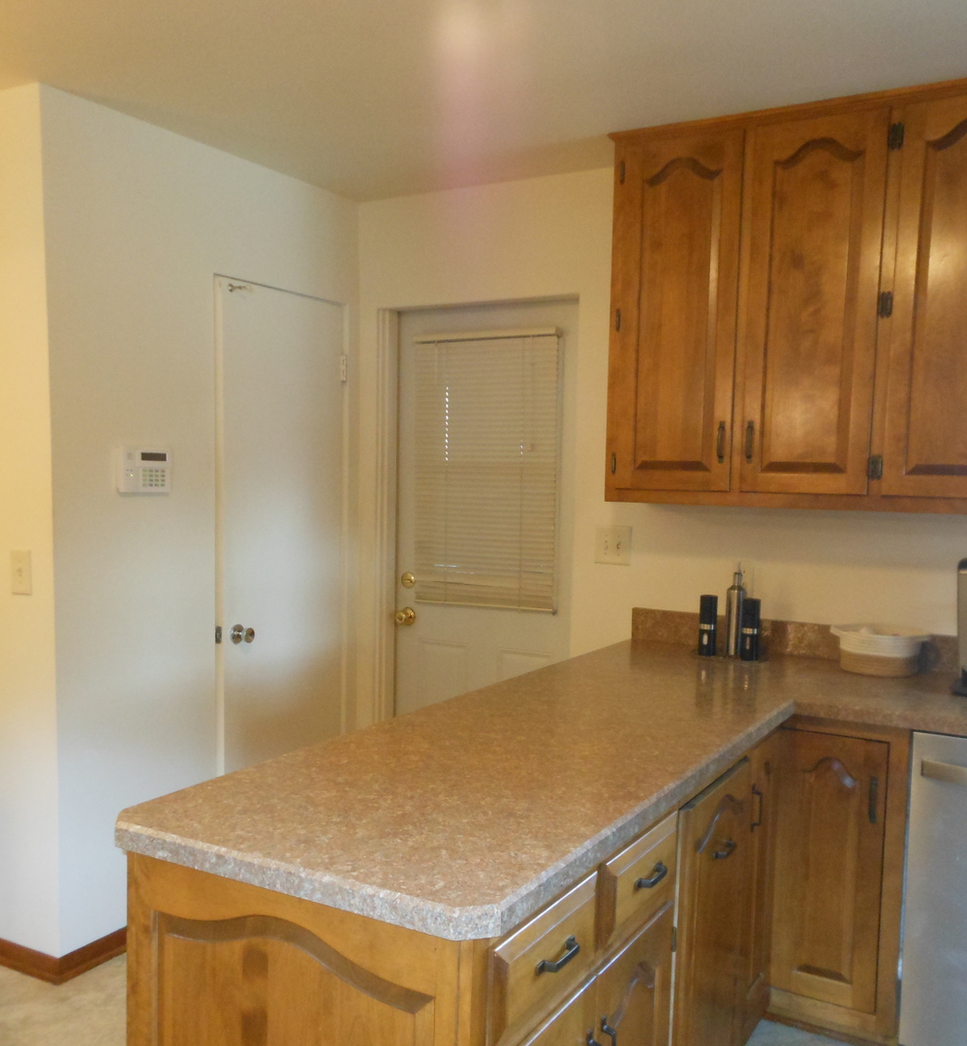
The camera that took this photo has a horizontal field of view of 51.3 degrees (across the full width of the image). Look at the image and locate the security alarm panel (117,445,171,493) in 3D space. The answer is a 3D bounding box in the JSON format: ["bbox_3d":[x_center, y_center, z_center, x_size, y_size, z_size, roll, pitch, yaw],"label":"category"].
[{"bbox_3d":[-0.990,-0.153,2.937,0.032,0.130,0.180,2,3,30],"label":"security alarm panel"}]

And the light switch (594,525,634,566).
[{"bbox_3d":[0.425,0.075,3.321,0.119,0.119,0.015,2,3,30],"label":"light switch"}]

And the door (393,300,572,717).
[{"bbox_3d":[0.004,0.227,3.703,0.785,2.030,0.045,2,3,30],"label":"door"}]

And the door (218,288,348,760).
[{"bbox_3d":[-0.707,0.219,3.527,0.045,2.030,0.620,2,3,30],"label":"door"}]

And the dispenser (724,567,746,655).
[{"bbox_3d":[0.741,0.259,2.971,0.056,0.268,0.056,2,3,30],"label":"dispenser"}]

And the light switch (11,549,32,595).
[{"bbox_3d":[-1.272,0.136,2.779,0.076,0.118,0.015,2,3,30],"label":"light switch"}]

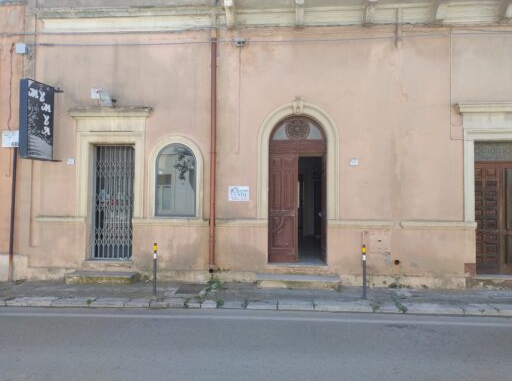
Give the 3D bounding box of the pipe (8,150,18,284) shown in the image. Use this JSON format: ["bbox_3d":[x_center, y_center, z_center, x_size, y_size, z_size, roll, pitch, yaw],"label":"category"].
[{"bbox_3d":[-5.051,0.491,7.706,0.085,2.828,0.085,1,-2,3],"label":"pipe"}]

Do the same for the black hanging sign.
[{"bbox_3d":[-4.150,-1.322,7.036,0.119,1.443,0.764,0,-2,3],"label":"black hanging sign"}]

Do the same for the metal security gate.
[{"bbox_3d":[-3.047,0.250,7.916,0.867,2.434,0.080,0,-2,3],"label":"metal security gate"}]

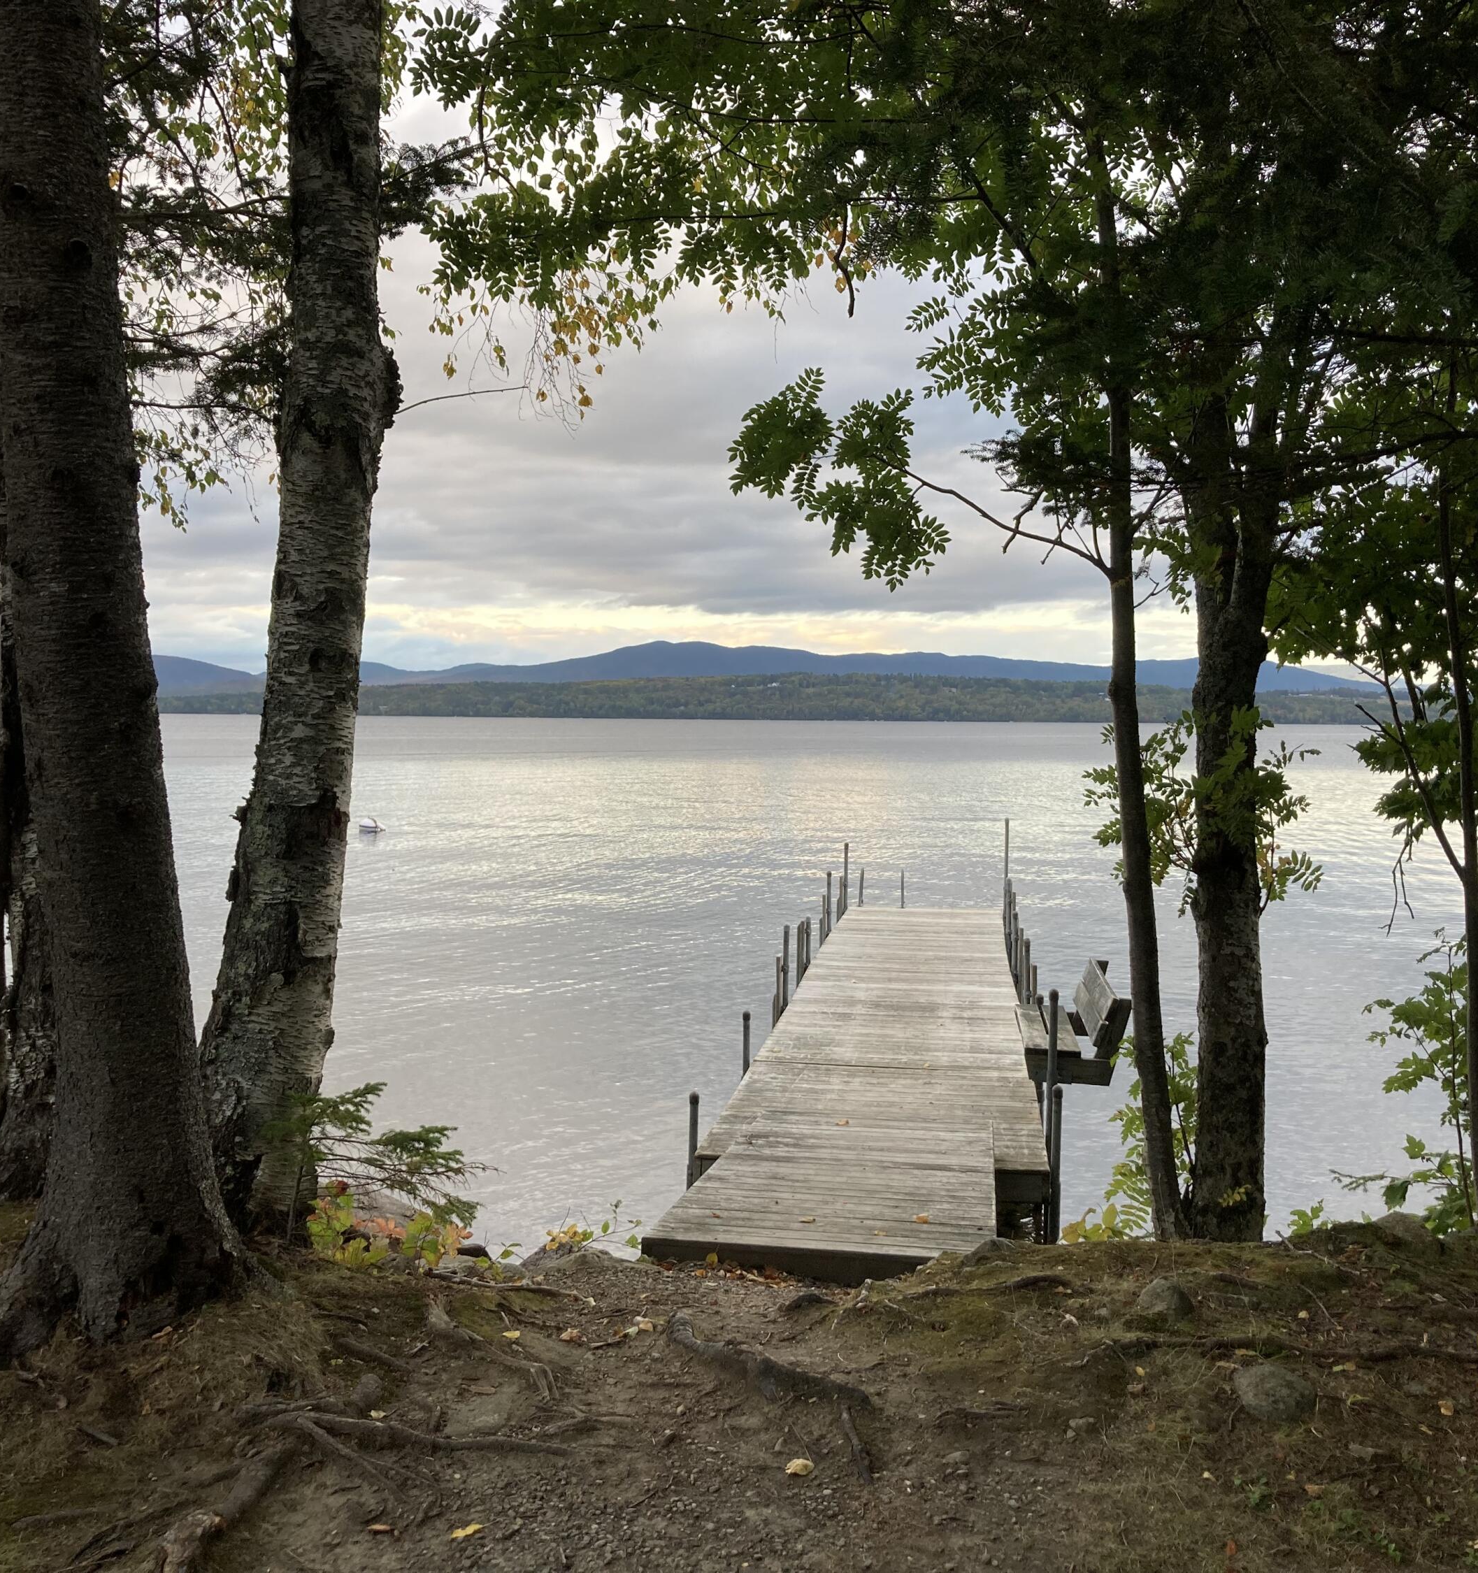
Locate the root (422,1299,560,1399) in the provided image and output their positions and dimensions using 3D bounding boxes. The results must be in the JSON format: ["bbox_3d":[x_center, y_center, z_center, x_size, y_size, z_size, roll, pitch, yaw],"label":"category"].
[{"bbox_3d":[-0.752,1.671,5.075,0.120,0.130,0.833,-1,3,-35],"label":"root"}]

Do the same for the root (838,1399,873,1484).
[{"bbox_3d":[0.297,1.658,4.300,0.070,0.060,0.540,0,2,-3],"label":"root"}]

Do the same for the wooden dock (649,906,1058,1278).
[{"bbox_3d":[1.312,1.738,13.549,1.880,0.566,14.492,1,2,8],"label":"wooden dock"}]

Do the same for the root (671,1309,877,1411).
[{"bbox_3d":[0.075,1.702,5.050,0.120,0.130,1.006,-1,3,-34],"label":"root"}]

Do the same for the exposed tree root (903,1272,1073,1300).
[{"bbox_3d":[0.810,1.608,5.450,0.636,0.070,0.090,0,2,-20],"label":"exposed tree root"}]

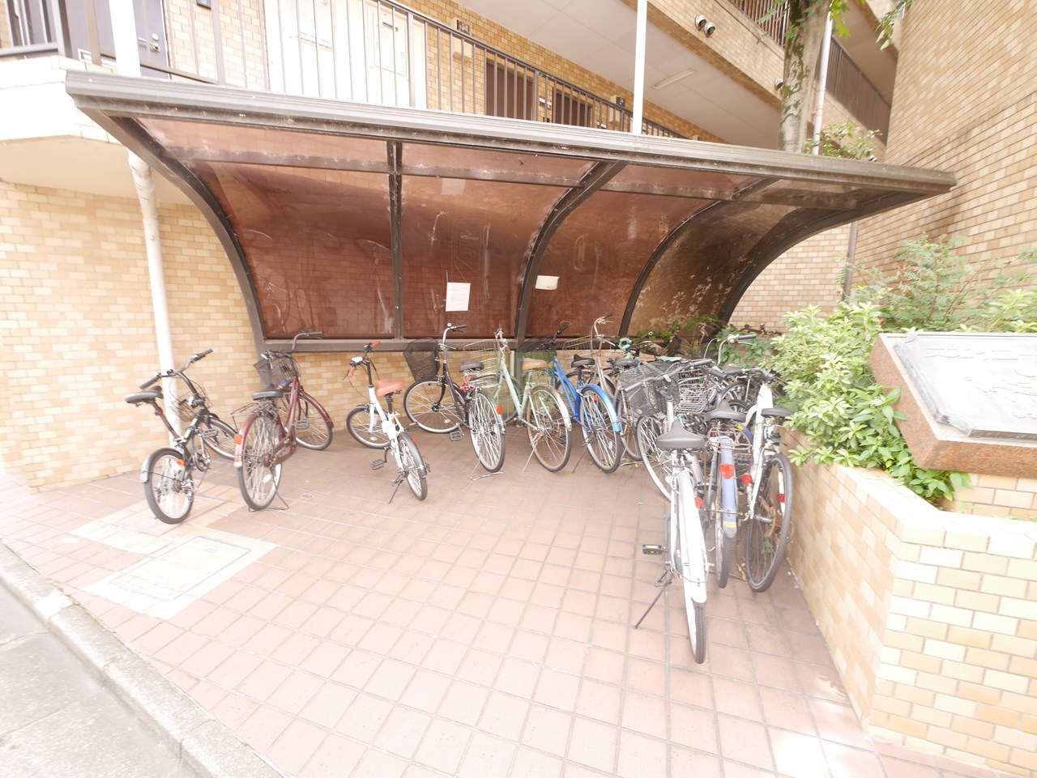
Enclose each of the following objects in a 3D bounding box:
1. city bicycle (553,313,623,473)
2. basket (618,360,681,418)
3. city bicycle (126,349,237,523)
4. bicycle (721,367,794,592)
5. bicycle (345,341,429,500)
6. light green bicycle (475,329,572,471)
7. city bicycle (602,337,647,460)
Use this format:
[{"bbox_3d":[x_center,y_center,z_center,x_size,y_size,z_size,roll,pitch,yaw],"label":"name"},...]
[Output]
[{"bbox_3d":[0.468,0.016,3.837,0.570,1.070,1.800,-6,13,-16],"label":"city bicycle"},{"bbox_3d":[0.817,0.005,2.620,0.340,0.250,0.280,-5,13,-23],"label":"basket"},{"bbox_3d":[-2.427,0.280,3.094,0.550,1.000,1.460,-7,13,-16],"label":"city bicycle"},{"bbox_3d":[1.415,0.373,2.512,0.580,0.990,1.730,7,13,19],"label":"bicycle"},{"bbox_3d":[-1.032,0.208,3.293,0.520,1.000,1.500,-10,15,-32],"label":"bicycle"},{"bbox_3d":[-0.018,0.034,3.807,0.570,1.060,1.760,-6,13,-24],"label":"light green bicycle"},{"bbox_3d":[0.888,-0.062,4.104,0.570,1.080,1.780,-4,12,-9],"label":"city bicycle"}]

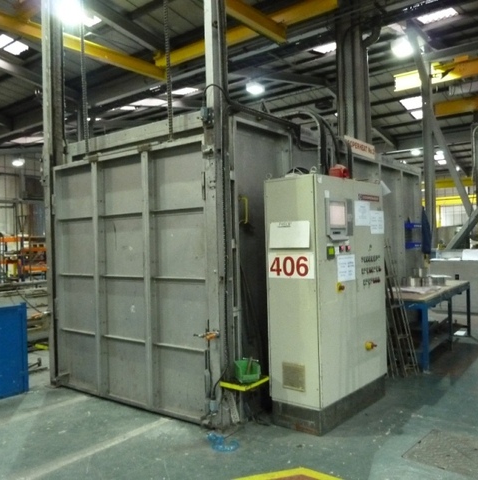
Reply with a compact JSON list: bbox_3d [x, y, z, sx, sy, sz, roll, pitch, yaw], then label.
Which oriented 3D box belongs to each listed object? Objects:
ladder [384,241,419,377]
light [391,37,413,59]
[{"bbox_3d":[1.755,0.743,5.100,0.080,1.520,0.310,-16,-10,41],"label":"ladder"},{"bbox_3d":[3.808,-4.480,10.700,0.500,0.340,0.500,-1,0,42],"label":"light"}]

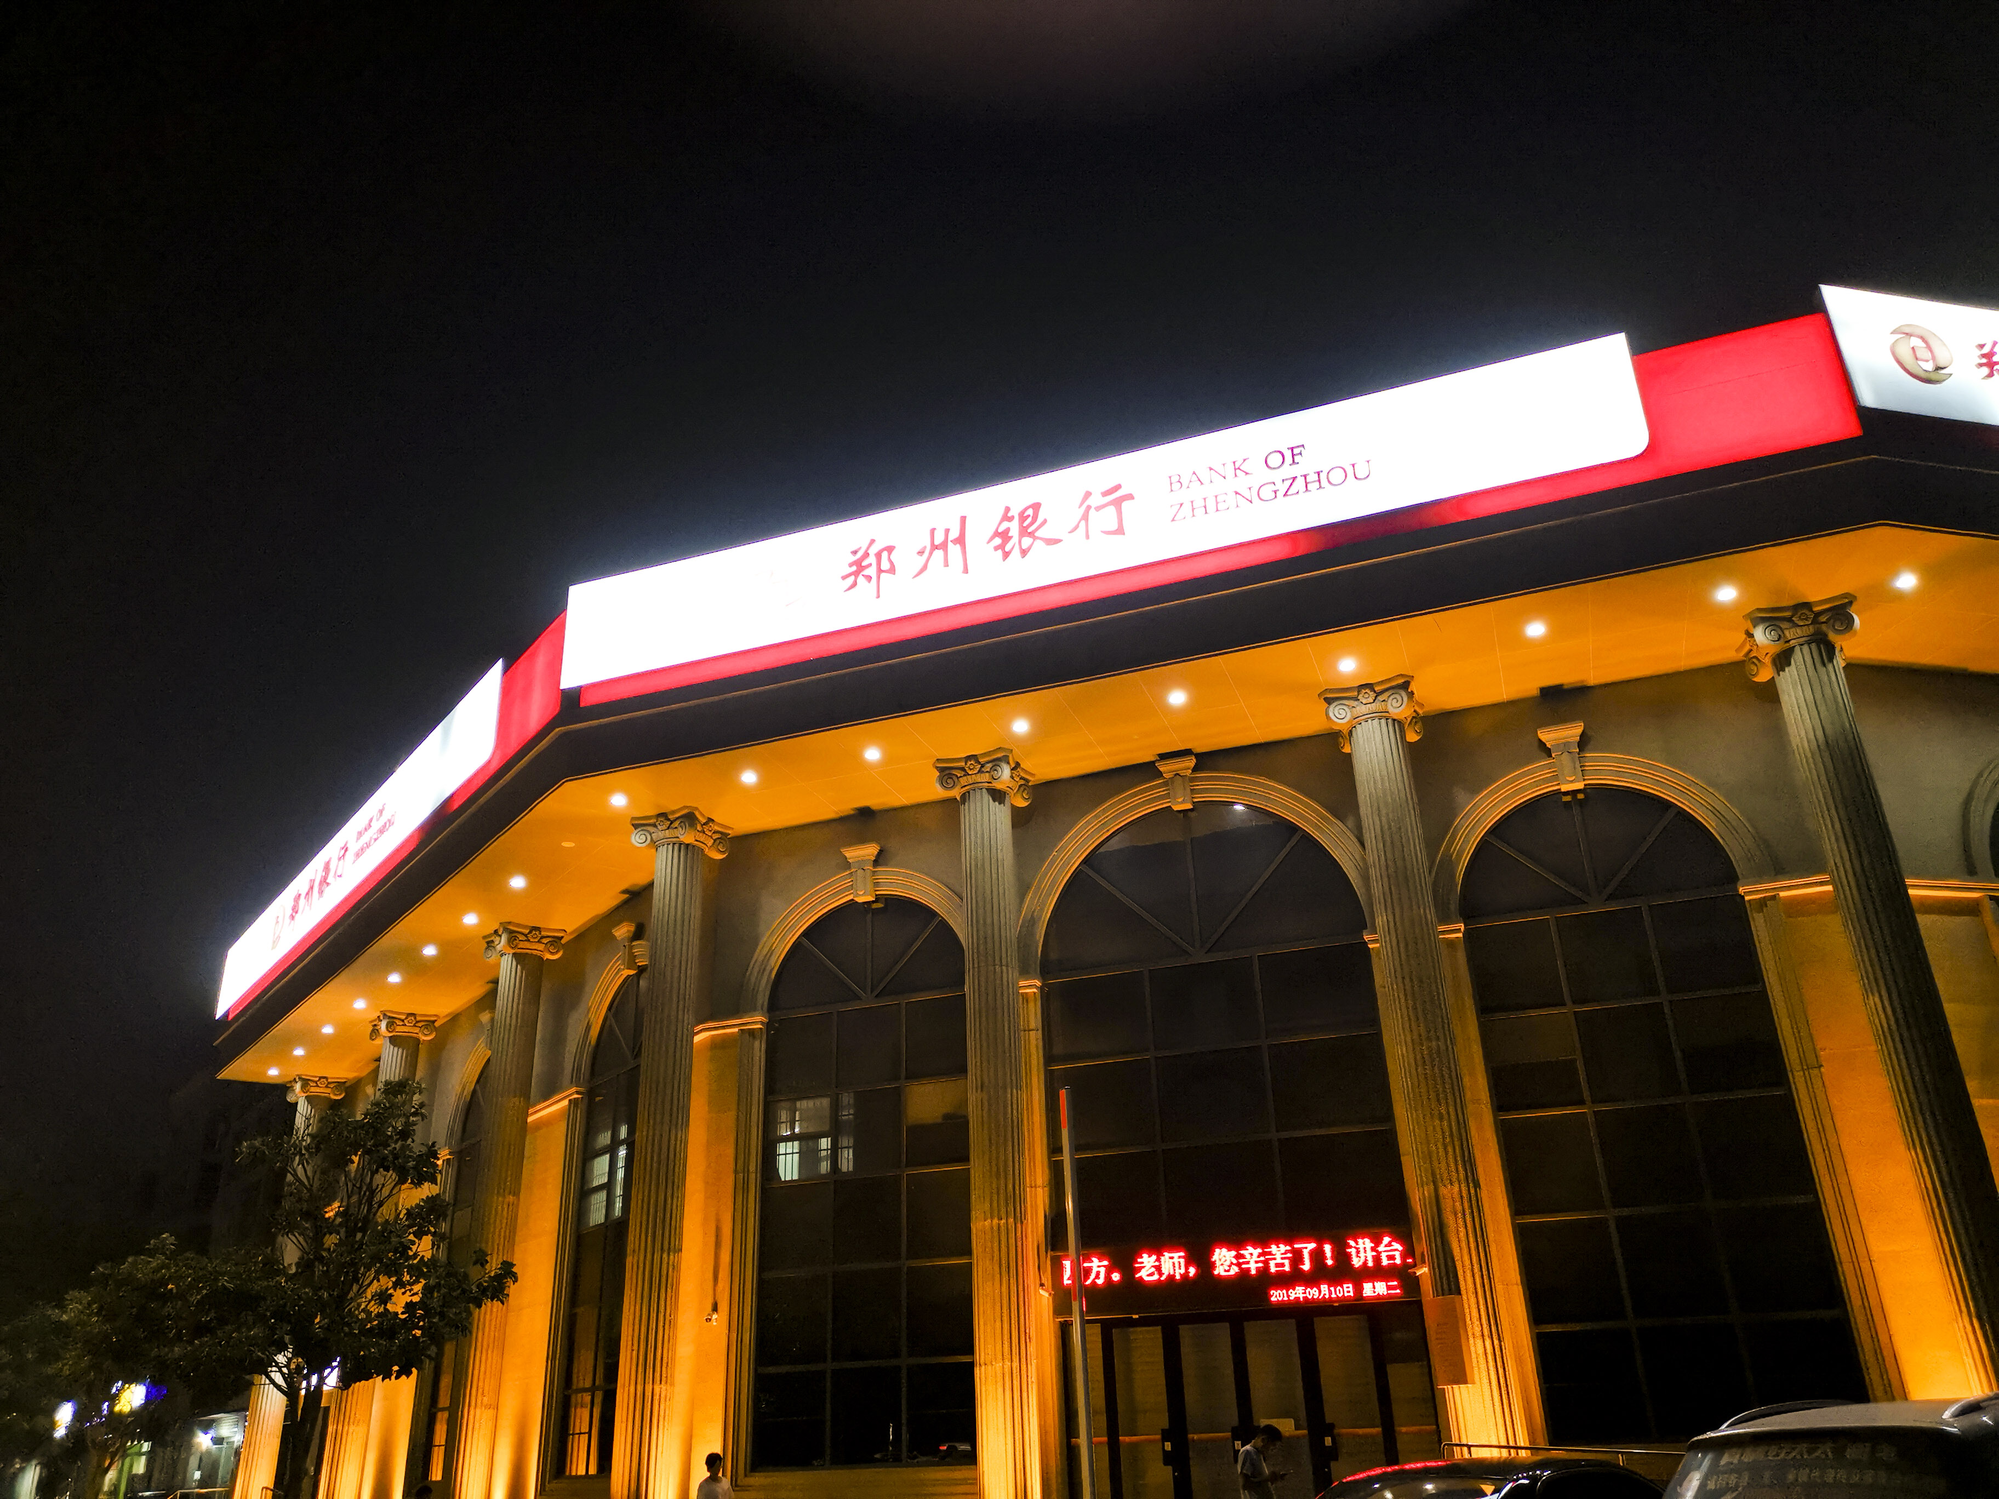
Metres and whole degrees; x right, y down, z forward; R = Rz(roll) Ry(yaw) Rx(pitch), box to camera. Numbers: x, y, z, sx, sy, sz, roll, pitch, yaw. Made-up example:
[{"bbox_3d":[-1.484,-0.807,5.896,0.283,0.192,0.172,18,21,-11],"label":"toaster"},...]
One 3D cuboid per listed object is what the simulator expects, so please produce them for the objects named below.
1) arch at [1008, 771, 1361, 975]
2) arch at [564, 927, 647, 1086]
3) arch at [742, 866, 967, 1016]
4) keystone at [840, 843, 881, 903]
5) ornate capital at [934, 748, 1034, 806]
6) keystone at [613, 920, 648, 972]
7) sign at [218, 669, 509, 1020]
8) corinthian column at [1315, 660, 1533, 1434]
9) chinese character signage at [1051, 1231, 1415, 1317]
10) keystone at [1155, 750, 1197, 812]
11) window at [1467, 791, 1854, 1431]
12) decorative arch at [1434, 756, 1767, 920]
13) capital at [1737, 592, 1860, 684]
[{"bbox_3d":[2.572,1.544,21.146,5.096,2.646,0.280,-11,-27,17],"label":"arch"},{"bbox_3d":[-6.310,4.376,26.739,0.318,2.099,4.155,17,-31,-34],"label":"arch"},{"bbox_3d":[-2.031,2.891,23.917,4.155,2.099,0.318,-10,-27,17],"label":"arch"},{"bbox_3d":[-2.047,1.829,22.843,0.578,0.823,0.250,-11,-27,17],"label":"keystone"},{"bbox_3d":[-0.205,0.559,23.375,1.272,0.541,1.325,-10,-27,17],"label":"ornate capital"},{"bbox_3d":[-6.149,3.309,25.661,0.250,0.823,0.578,16,-31,-34],"label":"keystone"},{"bbox_3d":[-13.968,2.647,32.959,0.233,1.855,18.656,17,-31,-34],"label":"sign"},{"bbox_3d":[5.040,3.838,18.363,1.215,9.898,1.215,-11,-27,17],"label":"corinthian column"},{"bbox_3d":[2.992,6.886,20.376,4.876,0.869,0.159,-10,-27,17],"label":"chinese character signage"},{"bbox_3d":[2.502,0.469,21.643,0.561,0.706,0.250,-11,-27,17],"label":"keystone"},{"bbox_3d":[7.990,4.197,19.668,3.562,8.120,0.212,-10,-27,17],"label":"window"},{"bbox_3d":[7.771,1.082,20.807,4.155,2.099,0.318,-10,-27,17],"label":"decorative arch"},{"bbox_3d":[10.303,-1.380,20.042,1.325,0.541,1.325,-10,-27,17],"label":"capital"}]

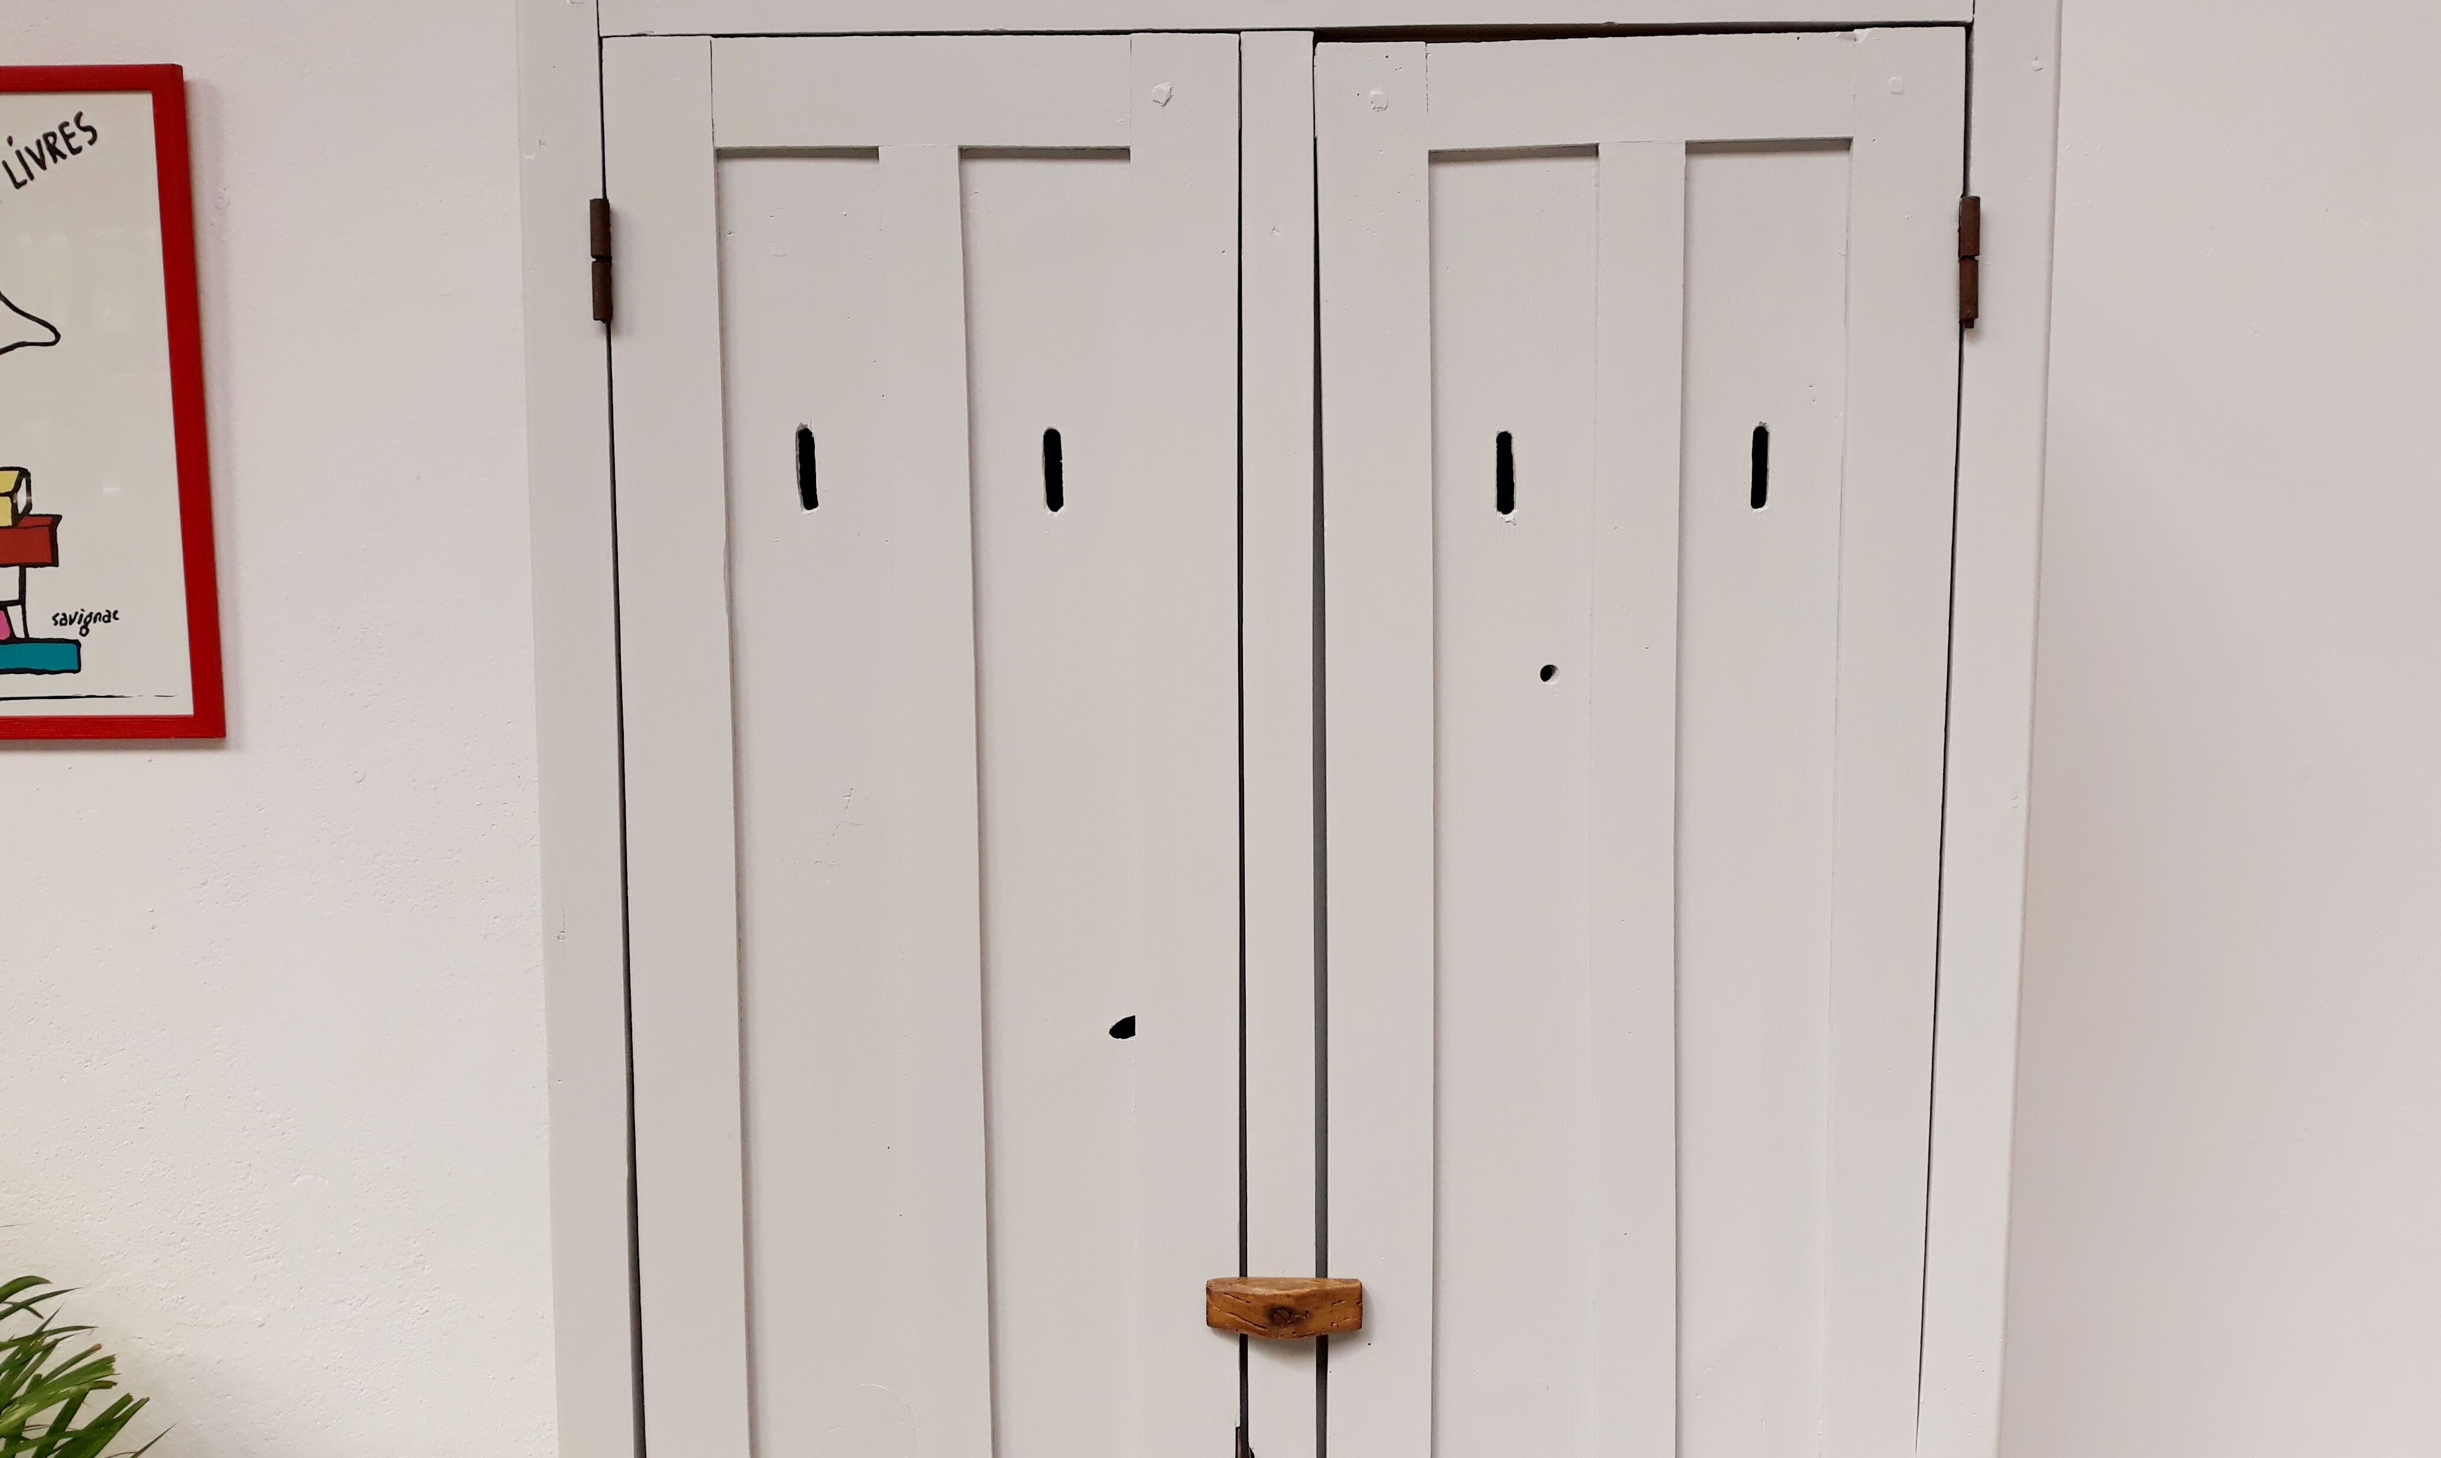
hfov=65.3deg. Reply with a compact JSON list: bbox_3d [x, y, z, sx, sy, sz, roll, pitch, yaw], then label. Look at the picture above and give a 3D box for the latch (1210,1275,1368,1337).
[{"bbox_3d":[0.045,0.400,1.312,0.107,0.033,0.027,0,5,1],"label":"latch"}]

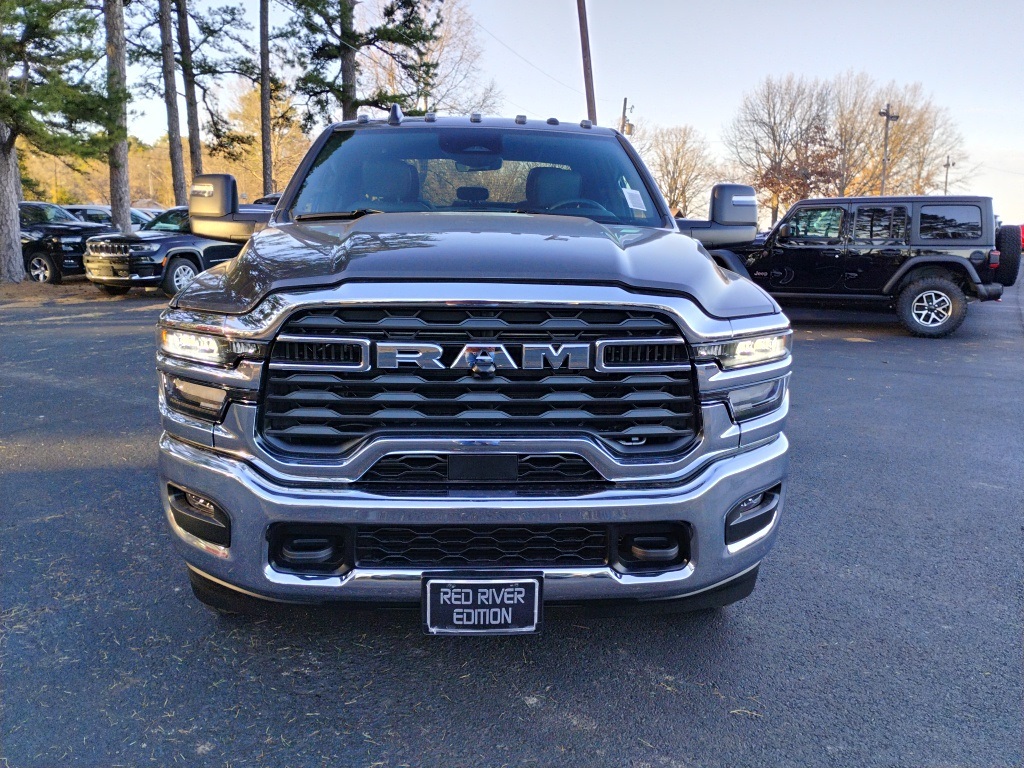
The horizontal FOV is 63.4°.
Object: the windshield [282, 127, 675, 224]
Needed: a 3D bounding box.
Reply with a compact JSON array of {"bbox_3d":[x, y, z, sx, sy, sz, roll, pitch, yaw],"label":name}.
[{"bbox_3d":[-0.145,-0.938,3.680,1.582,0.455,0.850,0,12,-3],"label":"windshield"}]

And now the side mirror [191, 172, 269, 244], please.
[{"bbox_3d":[-1.243,-0.773,3.644,0.334,0.296,0.240,0,12,-3],"label":"side mirror"}]

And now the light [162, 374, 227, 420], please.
[{"bbox_3d":[-0.951,0.038,2.498,0.243,0.117,0.230,0,12,-3],"label":"light"}]

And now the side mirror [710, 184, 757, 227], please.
[{"bbox_3d":[1.004,-0.812,3.770,0.216,0.186,0.200,0,12,-3],"label":"side mirror"}]

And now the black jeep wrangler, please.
[{"bbox_3d":[4.490,-1.797,11.983,4.780,1.860,1.900,4,12,16],"label":"black jeep wrangler"}]

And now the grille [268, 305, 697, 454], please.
[{"bbox_3d":[-0.082,-0.011,2.350,1.243,0.416,0.180,0,12,-3],"label":"grille"}]

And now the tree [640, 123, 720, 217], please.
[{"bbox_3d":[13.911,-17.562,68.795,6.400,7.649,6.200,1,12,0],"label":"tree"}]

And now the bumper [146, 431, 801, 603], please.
[{"bbox_3d":[-0.090,0.371,2.492,1.976,0.395,0.540,0,12,-3],"label":"bumper"}]

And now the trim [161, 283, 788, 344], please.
[{"bbox_3d":[-0.088,-0.228,2.477,1.968,0.176,0.400,0,12,-3],"label":"trim"}]

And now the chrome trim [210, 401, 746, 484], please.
[{"bbox_3d":[-0.079,0.150,2.384,1.600,0.225,0.260,0,12,-3],"label":"chrome trim"}]

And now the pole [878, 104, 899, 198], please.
[{"bbox_3d":[25.581,-15.203,56.813,1.300,7.825,0.500,1,12,0],"label":"pole"}]

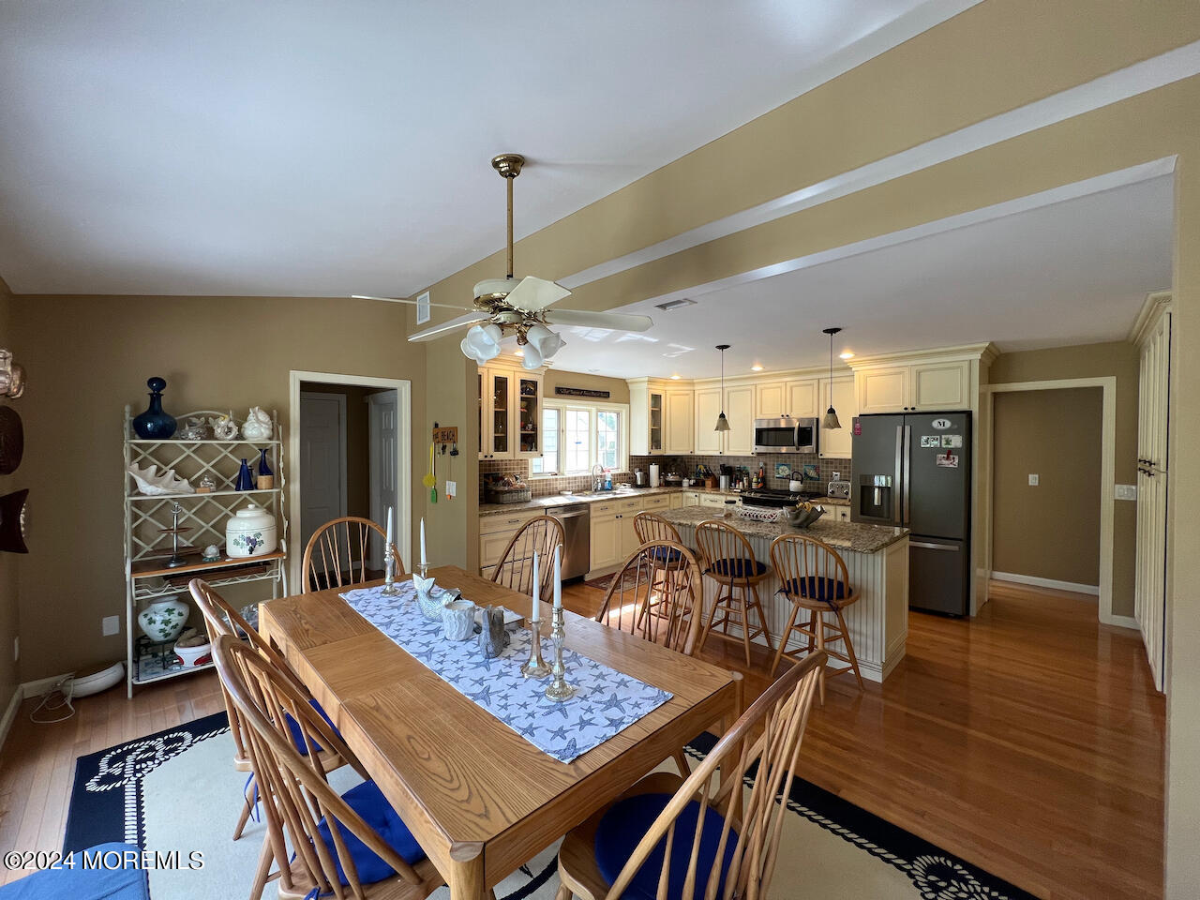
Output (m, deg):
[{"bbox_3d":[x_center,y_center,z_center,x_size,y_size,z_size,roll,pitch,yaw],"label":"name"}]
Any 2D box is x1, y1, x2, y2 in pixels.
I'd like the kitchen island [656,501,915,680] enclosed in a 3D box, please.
[{"bbox_3d":[1.375,1.050,3.739,0.900,0.915,1.840,-1,2,-45],"label":"kitchen island"}]

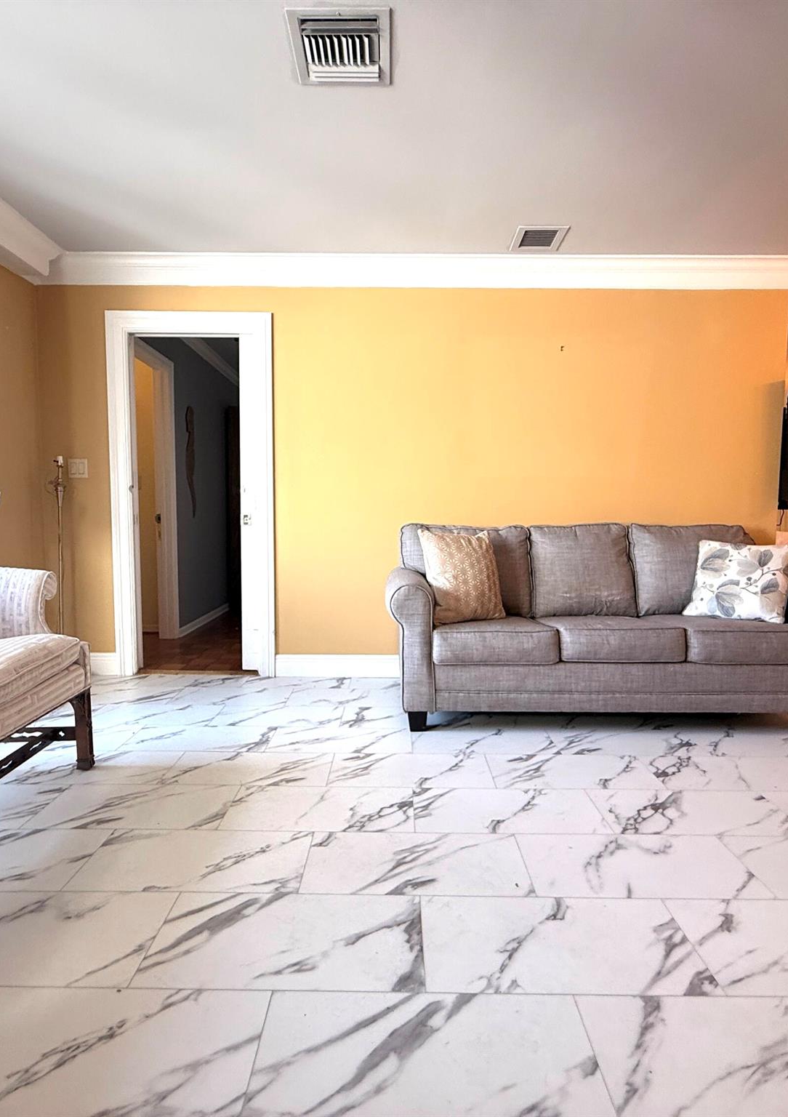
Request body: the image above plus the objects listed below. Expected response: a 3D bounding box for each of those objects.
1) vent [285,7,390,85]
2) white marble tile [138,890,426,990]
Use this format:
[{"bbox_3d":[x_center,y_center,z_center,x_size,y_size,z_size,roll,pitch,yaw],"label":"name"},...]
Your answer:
[{"bbox_3d":[-0.165,-1.617,1.927,0.310,0.030,0.315,0,4,0],"label":"vent"},{"bbox_3d":[-0.238,0.873,1.380,0.610,0.010,0.306,0,4,0],"label":"white marble tile"}]

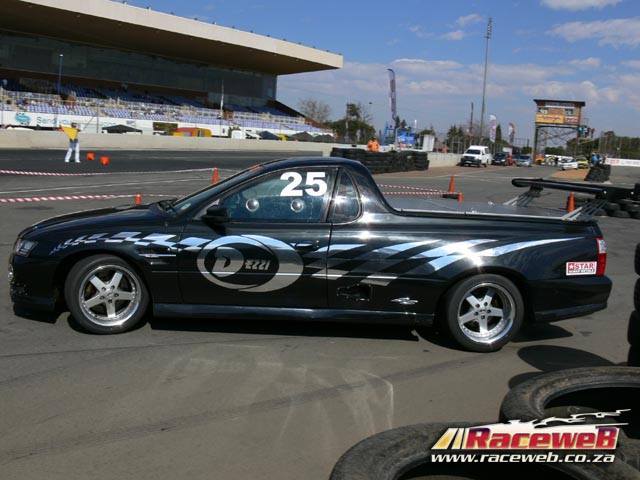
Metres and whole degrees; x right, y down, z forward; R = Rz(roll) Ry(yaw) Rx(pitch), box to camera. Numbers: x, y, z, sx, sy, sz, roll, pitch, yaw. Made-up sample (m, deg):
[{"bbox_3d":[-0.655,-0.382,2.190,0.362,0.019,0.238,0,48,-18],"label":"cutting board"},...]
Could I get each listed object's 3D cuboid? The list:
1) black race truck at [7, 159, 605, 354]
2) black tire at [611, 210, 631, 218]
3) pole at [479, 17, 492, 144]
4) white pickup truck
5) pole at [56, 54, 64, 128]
[{"bbox_3d":[0.015,-0.024,5.736,5.080,1.450,1.860,3,9,-3],"label":"black race truck"},{"bbox_3d":[8.135,-0.717,17.490,0.560,0.190,0.560,4,9,-1],"label":"black tire"},{"bbox_3d":[26.415,-24.160,103.283,1.000,22.200,1.800,10,11,34],"label":"pole"},{"bbox_3d":[13.556,-7.210,55.861,1.750,1.820,5.000,8,10,24],"label":"white pickup truck"},{"bbox_3d":[-21.178,-11.464,52.466,0.400,6.900,0.300,10,11,34],"label":"pole"}]

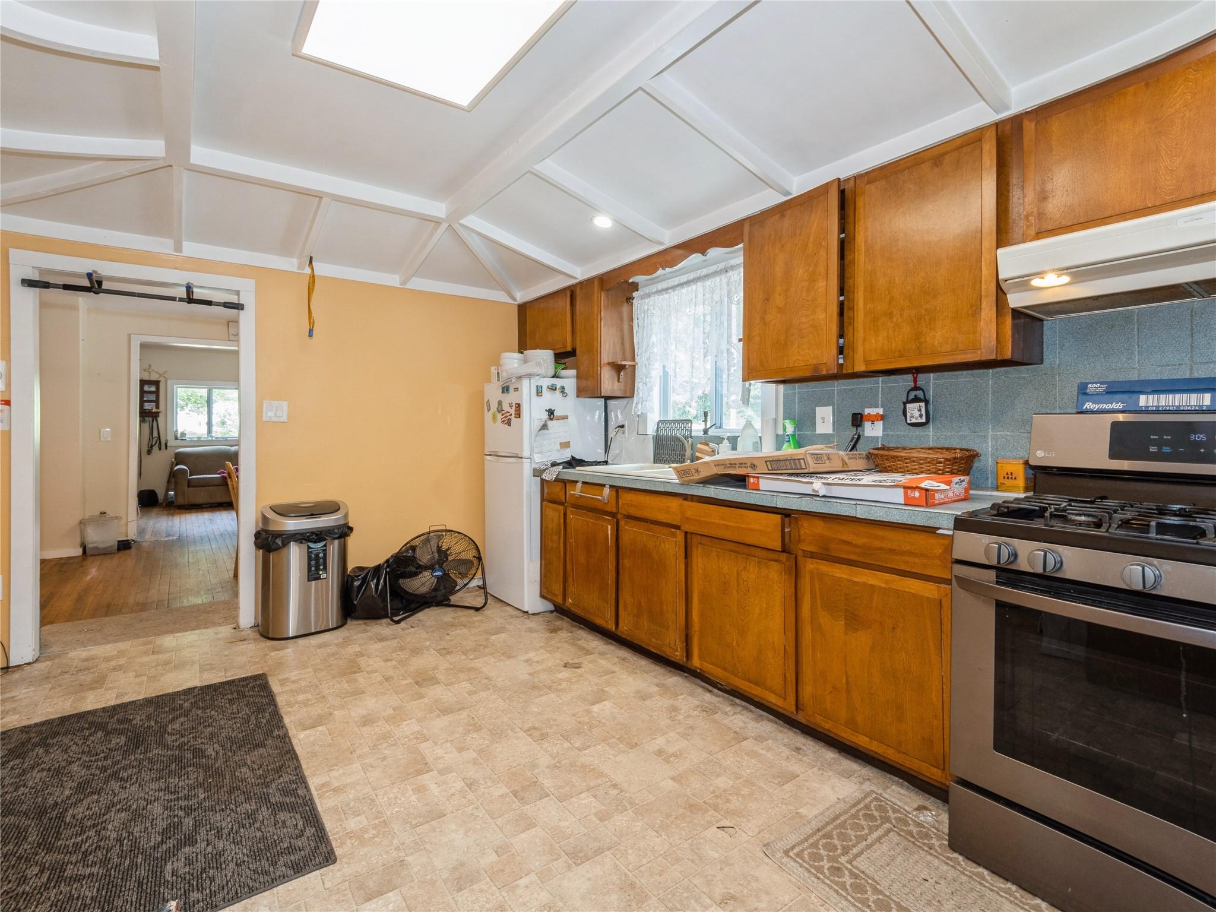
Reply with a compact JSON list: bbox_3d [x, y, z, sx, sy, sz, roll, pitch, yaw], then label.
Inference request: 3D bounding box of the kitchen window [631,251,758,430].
[{"bbox_3d":[0.497,-0.611,3.361,0.130,0.920,0.960,-2,3,-37],"label":"kitchen window"}]

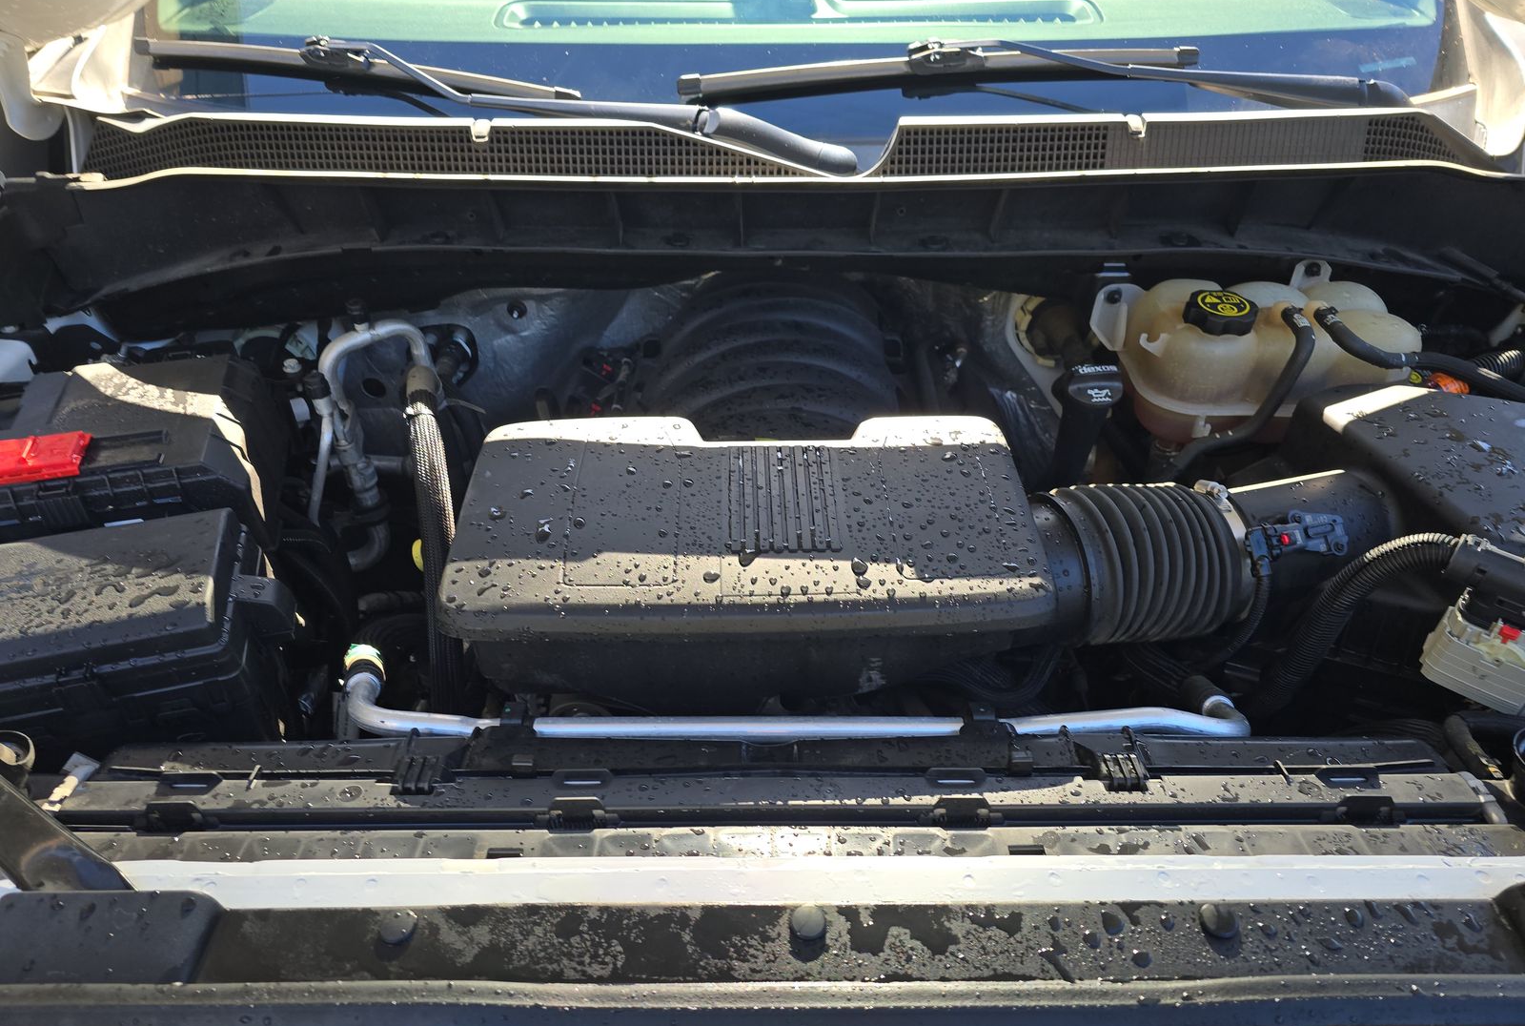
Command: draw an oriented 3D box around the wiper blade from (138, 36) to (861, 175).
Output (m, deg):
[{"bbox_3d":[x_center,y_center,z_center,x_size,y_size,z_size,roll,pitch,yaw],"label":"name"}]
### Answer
[{"bbox_3d":[-0.313,-0.453,1.113,0.840,0.070,0.085,12,42,9],"label":"wiper blade"}]

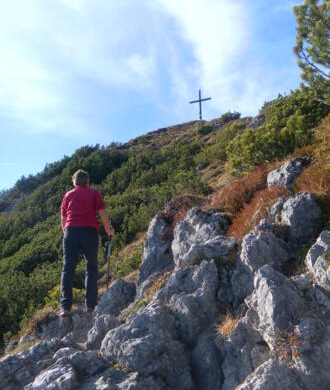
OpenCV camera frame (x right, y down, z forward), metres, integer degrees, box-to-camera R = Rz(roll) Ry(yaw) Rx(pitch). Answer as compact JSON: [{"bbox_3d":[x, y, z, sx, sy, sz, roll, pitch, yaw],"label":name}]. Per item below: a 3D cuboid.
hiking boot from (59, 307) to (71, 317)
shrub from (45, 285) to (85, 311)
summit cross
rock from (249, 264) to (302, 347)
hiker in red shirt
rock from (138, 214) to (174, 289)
[{"bbox_3d":[-1.146,1.347,5.100,0.110,0.130,0.290,1,-10,-6],"label":"hiking boot"},{"bbox_3d":[-1.286,1.338,5.750,0.520,0.340,0.450,0,-10,0],"label":"shrub"},{"bbox_3d":[4.720,-12.070,60.000,3.200,4.200,0.250,-5,-11,29],"label":"summit cross"},{"bbox_3d":[1.002,1.002,4.000,0.470,0.700,0.500,0,-10,0],"label":"rock"},{"bbox_3d":[-0.926,0.572,5.250,0.620,1.720,0.420,0,-10,0],"label":"hiker in red shirt"},{"bbox_3d":[-0.120,0.699,5.600,0.460,0.900,0.500,0,-10,0],"label":"rock"}]

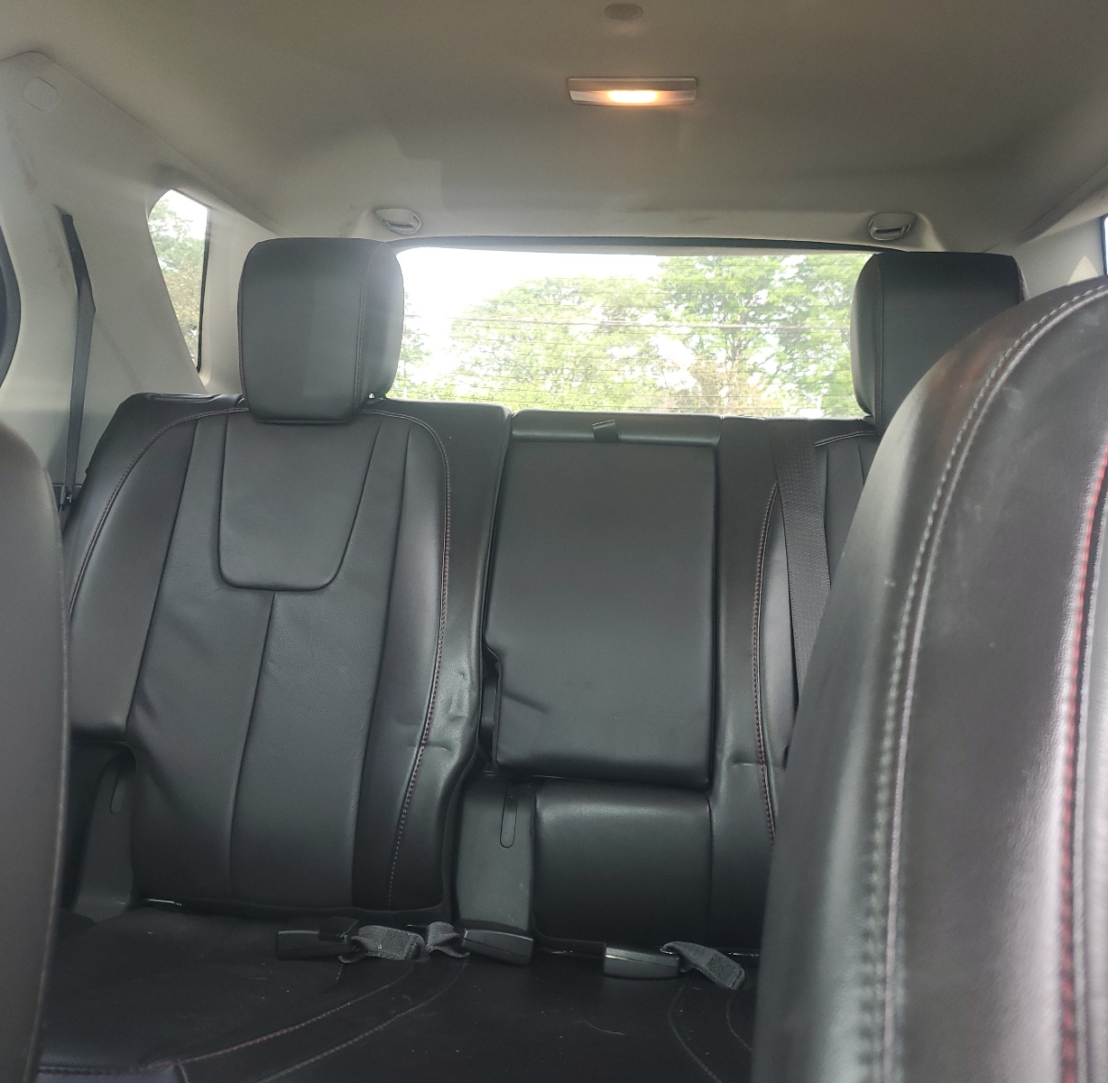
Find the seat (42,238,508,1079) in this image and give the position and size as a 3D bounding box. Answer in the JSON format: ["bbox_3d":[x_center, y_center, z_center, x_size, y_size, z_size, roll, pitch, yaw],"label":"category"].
[{"bbox_3d":[-0.346,0.102,1.038,0.520,0.920,0.760,2,4,6],"label":"seat"}]

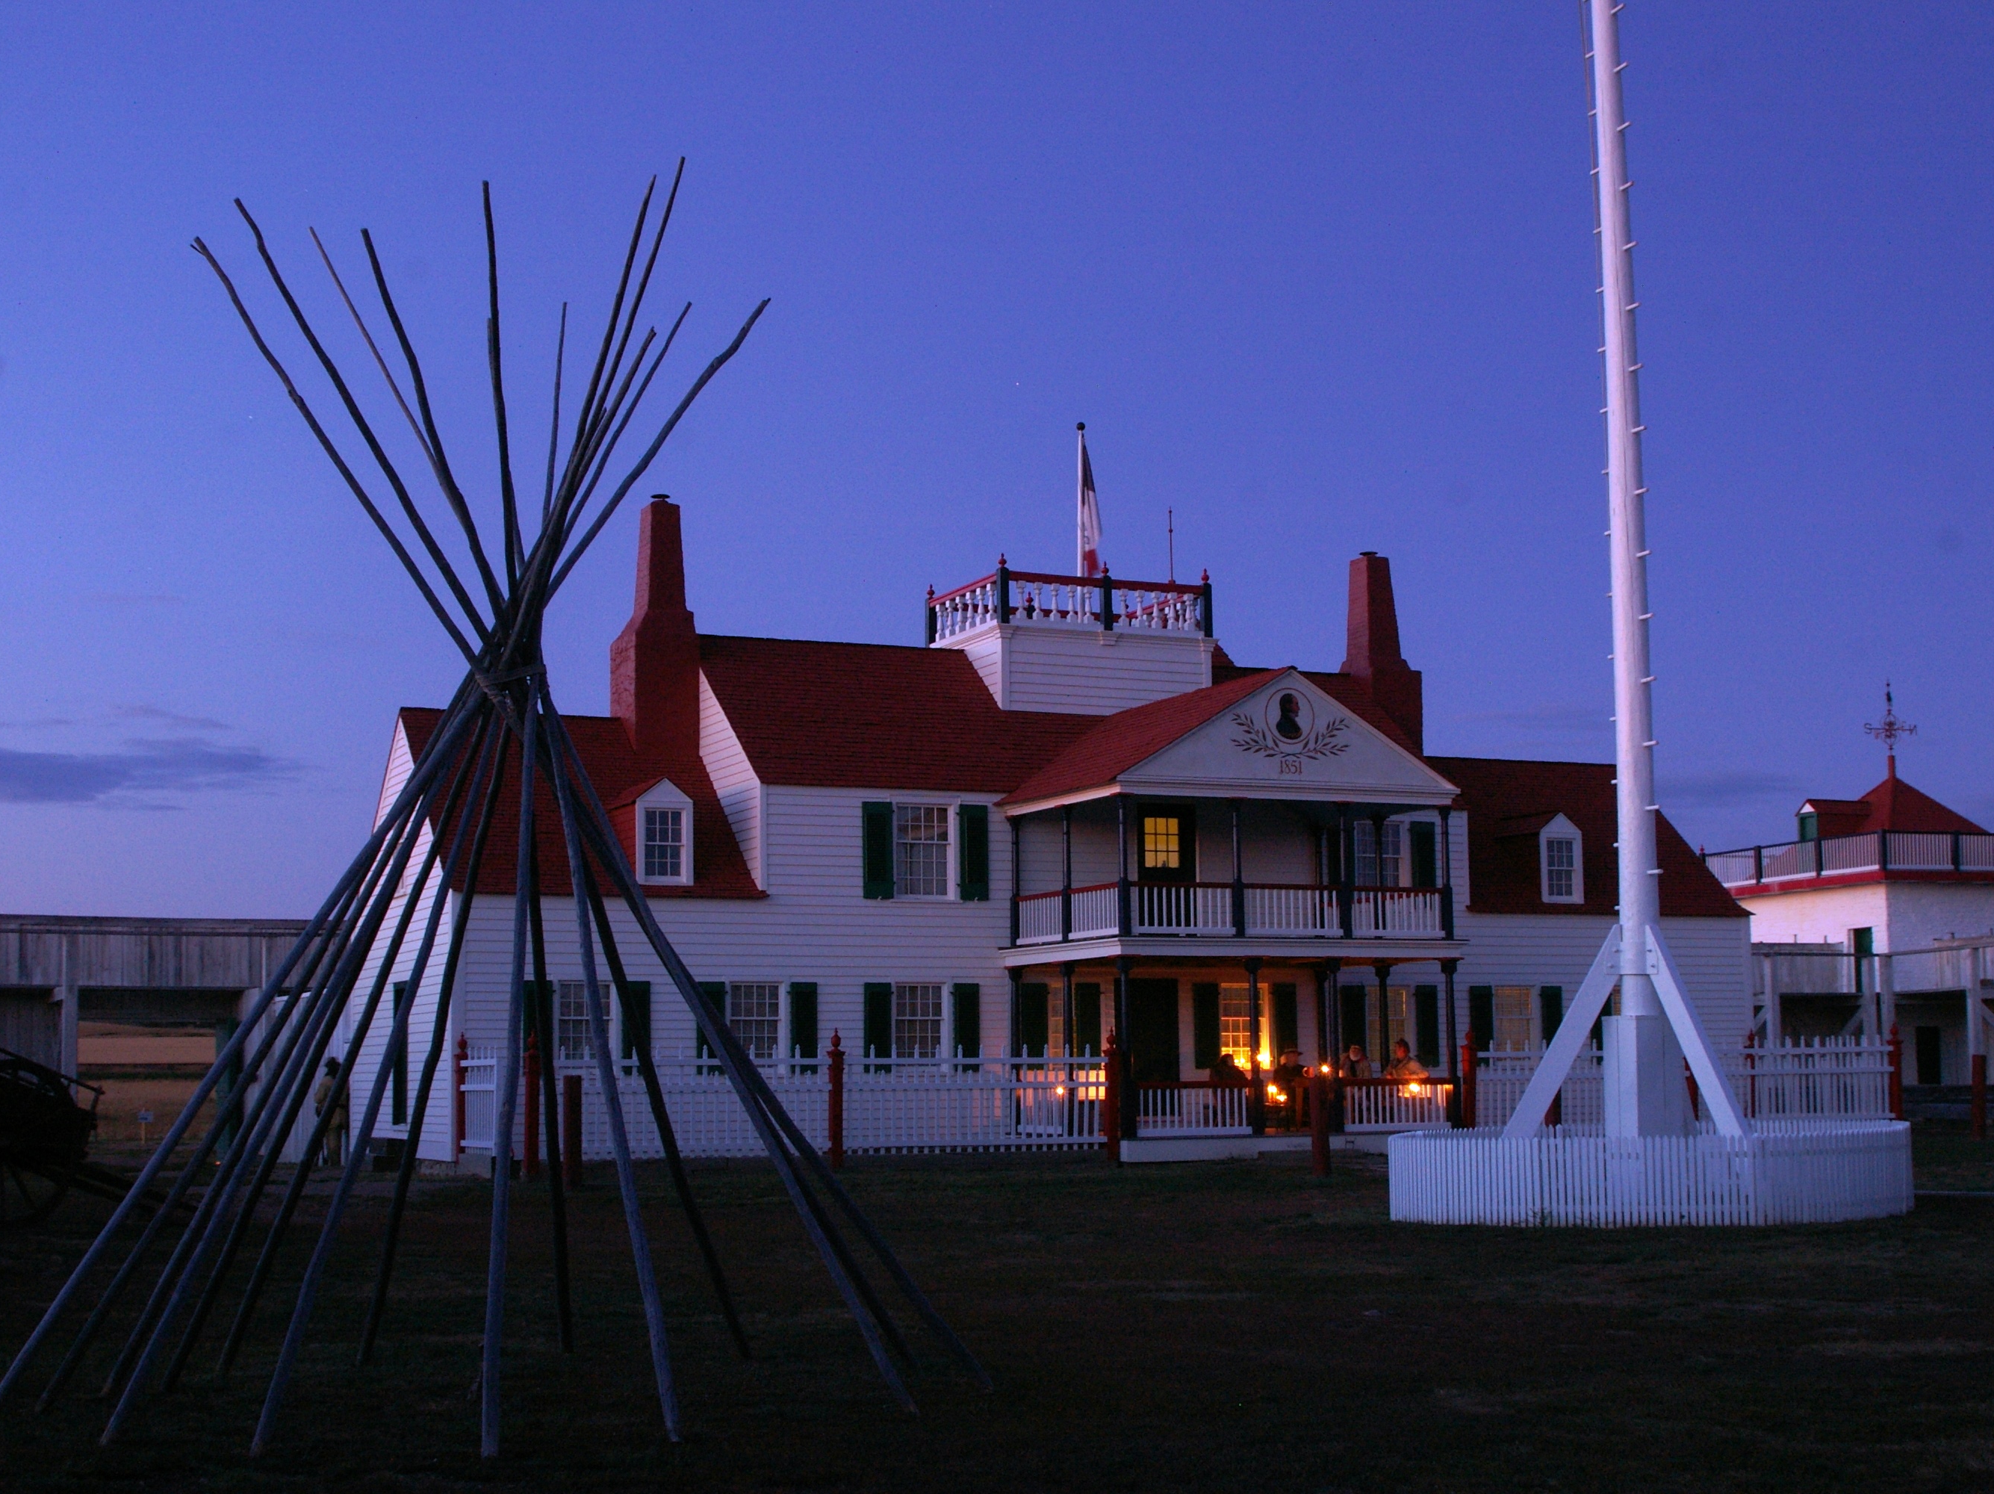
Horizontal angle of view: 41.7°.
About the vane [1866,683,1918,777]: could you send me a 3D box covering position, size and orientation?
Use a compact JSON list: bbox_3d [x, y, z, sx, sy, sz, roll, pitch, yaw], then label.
[{"bbox_3d":[28.096,-0.524,82.269,1.600,2.950,1.500,-3,-7,19],"label":"vane"}]

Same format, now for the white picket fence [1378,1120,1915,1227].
[{"bbox_3d":[6.368,4.142,25.582,5.119,0.780,5.119,-1,-7,0],"label":"white picket fence"}]

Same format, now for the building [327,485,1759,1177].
[{"bbox_3d":[2.244,1.375,44.232,24.000,11.000,11.700,3,-8,-24],"label":"building"}]

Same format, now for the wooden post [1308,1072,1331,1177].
[{"bbox_3d":[4.241,5.019,34.804,0.240,1.400,0.240,3,-8,-24],"label":"wooden post"}]

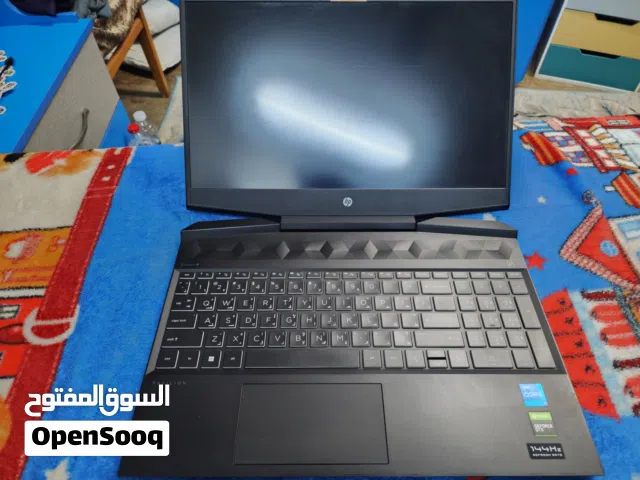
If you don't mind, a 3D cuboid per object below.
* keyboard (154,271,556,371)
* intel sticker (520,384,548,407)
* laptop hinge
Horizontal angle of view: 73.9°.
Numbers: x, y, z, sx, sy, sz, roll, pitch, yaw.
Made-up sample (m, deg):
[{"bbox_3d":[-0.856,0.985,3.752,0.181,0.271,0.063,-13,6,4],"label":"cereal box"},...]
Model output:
[{"bbox_3d":[0.031,0.072,0.398,0.345,0.005,0.103,0,50,0],"label":"keyboard"},{"bbox_3d":[0.176,0.128,0.350,0.018,0.001,0.018,0,50,0],"label":"intel sticker"},{"bbox_3d":[0.031,-0.019,0.466,0.147,0.014,0.016,0,50,0],"label":"laptop hinge"}]

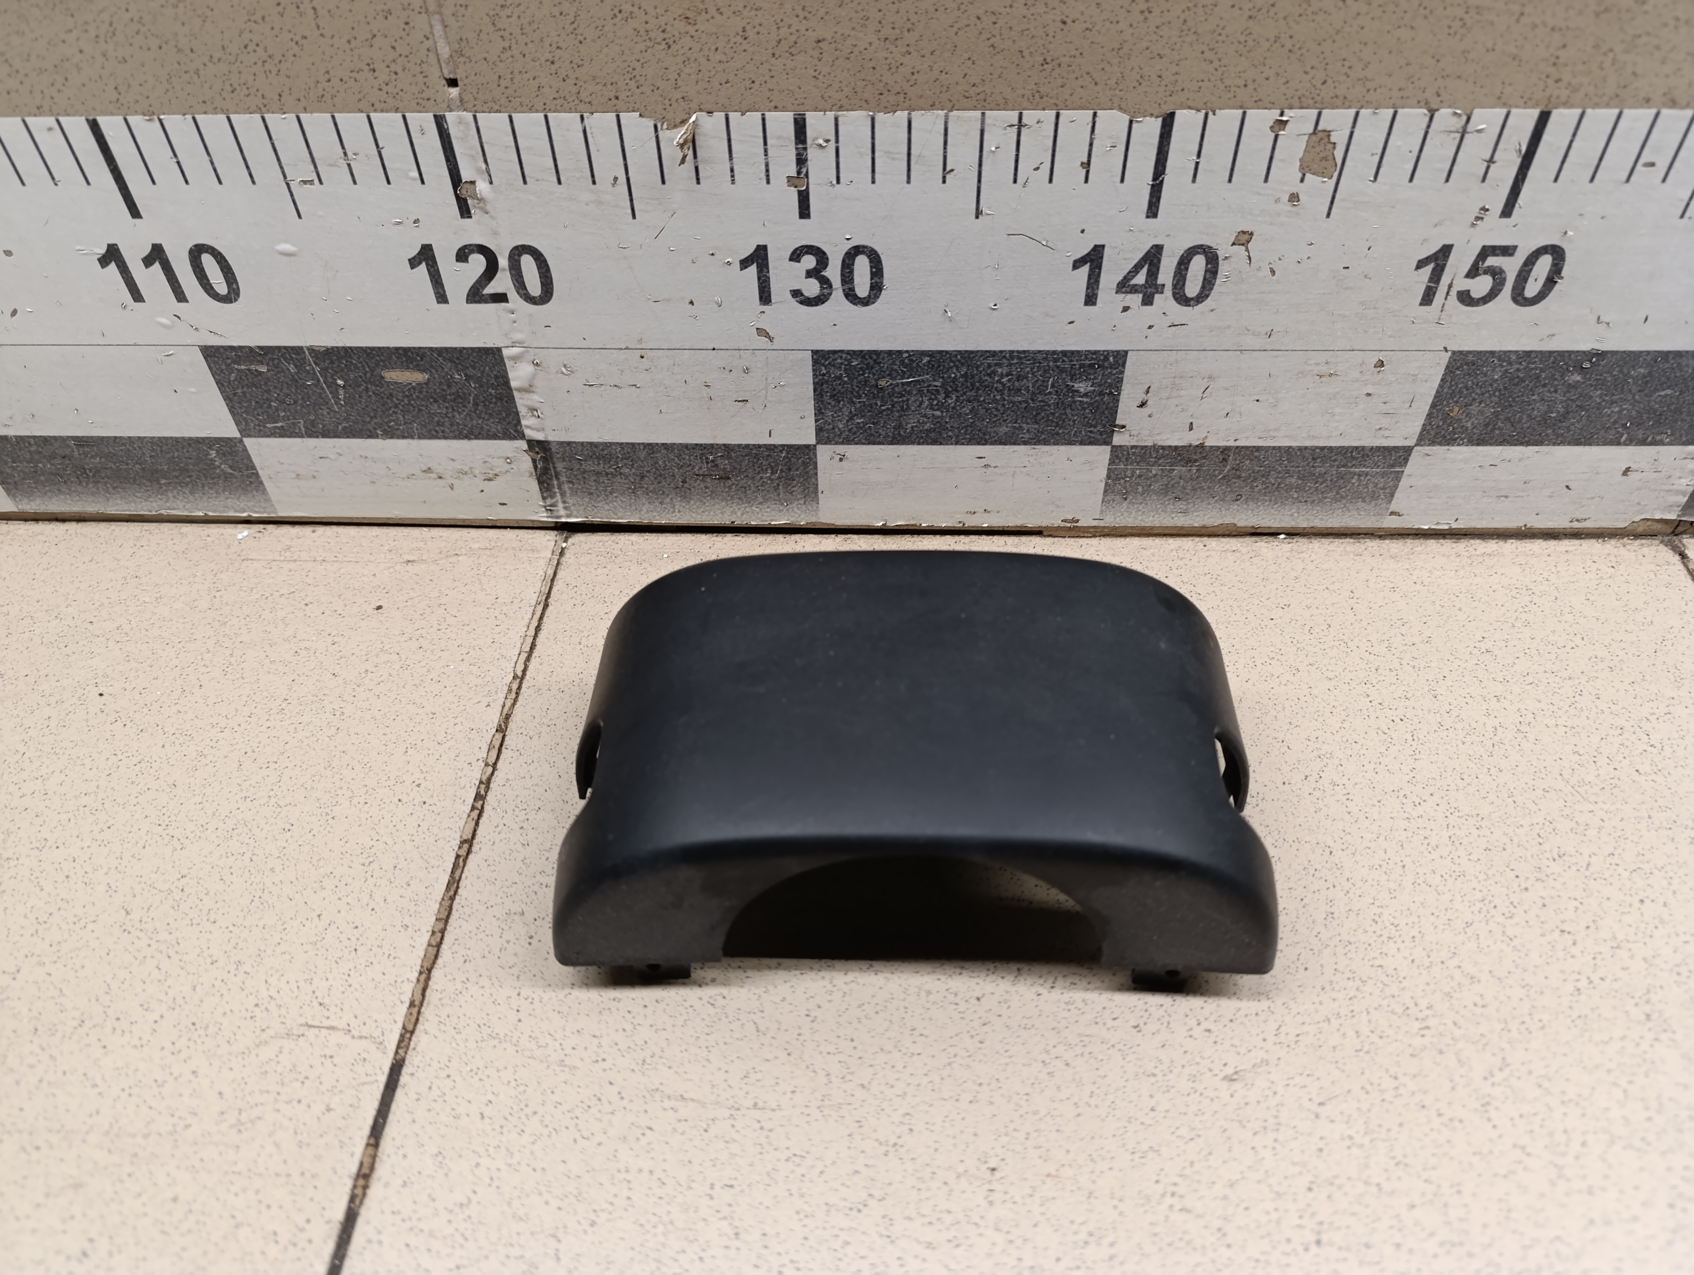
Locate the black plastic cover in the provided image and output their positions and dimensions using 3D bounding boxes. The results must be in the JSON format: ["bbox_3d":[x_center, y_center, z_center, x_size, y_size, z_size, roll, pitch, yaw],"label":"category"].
[{"bbox_3d":[0.016,0.030,0.296,0.181,0.069,0.103,0,46,2],"label":"black plastic cover"}]

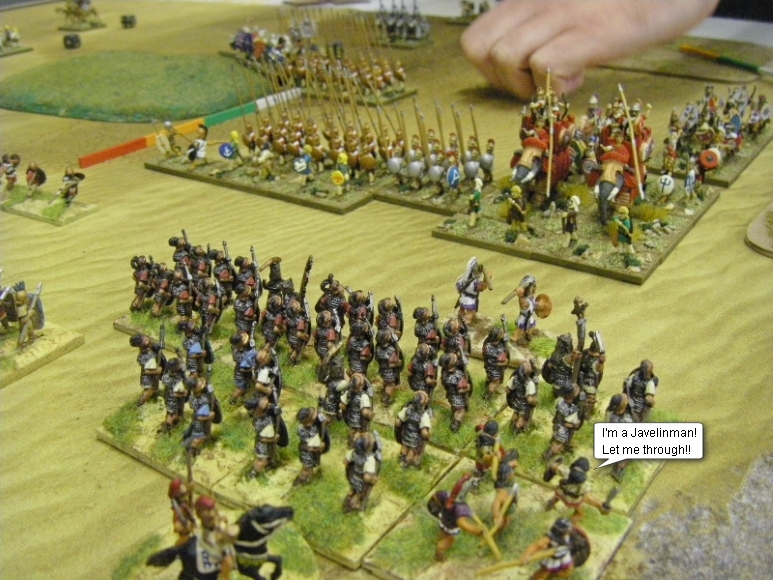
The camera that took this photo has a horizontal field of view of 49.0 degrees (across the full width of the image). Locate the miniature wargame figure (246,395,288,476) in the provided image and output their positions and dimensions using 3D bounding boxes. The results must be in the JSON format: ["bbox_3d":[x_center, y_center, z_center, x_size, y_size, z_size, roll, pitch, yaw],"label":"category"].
[{"bbox_3d":[-0.026,0.032,0.188,0.008,0.019,0.010,20,35,36],"label":"miniature wargame figure"}]

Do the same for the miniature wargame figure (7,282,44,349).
[{"bbox_3d":[-0.103,0.007,0.242,0.009,0.020,0.009,20,35,36],"label":"miniature wargame figure"}]

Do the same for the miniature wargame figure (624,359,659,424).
[{"bbox_3d":[0.060,0.025,0.200,0.009,0.019,0.007,8,29,20],"label":"miniature wargame figure"}]

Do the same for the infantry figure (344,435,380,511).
[{"bbox_3d":[-0.005,0.037,0.176,0.008,0.018,0.008,16,33,32],"label":"infantry figure"}]

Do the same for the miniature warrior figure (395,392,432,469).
[{"bbox_3d":[0.006,0.031,0.191,0.009,0.019,0.007,5,28,13],"label":"miniature warrior figure"}]

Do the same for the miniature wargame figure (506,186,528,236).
[{"bbox_3d":[0.048,-0.030,0.312,0.008,0.018,0.006,14,31,29],"label":"miniature wargame figure"}]

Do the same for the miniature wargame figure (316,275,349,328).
[{"bbox_3d":[-0.015,0.005,0.241,0.009,0.021,0.008,17,32,32],"label":"miniature wargame figure"}]

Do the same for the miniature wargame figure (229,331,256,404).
[{"bbox_3d":[-0.037,0.020,0.217,0.008,0.020,0.009,17,32,33],"label":"miniature wargame figure"}]

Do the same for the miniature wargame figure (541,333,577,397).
[{"bbox_3d":[0.041,0.019,0.204,0.009,0.019,0.009,13,31,27],"label":"miniature wargame figure"}]

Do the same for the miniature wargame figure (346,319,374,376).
[{"bbox_3d":[-0.006,0.016,0.221,0.008,0.020,0.008,17,32,32],"label":"miniature wargame figure"}]

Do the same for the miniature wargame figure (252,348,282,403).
[{"bbox_3d":[-0.029,0.023,0.211,0.009,0.018,0.008,17,33,33],"label":"miniature wargame figure"}]

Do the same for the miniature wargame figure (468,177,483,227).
[{"bbox_3d":[0.034,-0.033,0.320,0.006,0.018,0.006,-19,31,-31],"label":"miniature wargame figure"}]

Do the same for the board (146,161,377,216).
[{"bbox_3d":[-0.060,-0.049,0.381,0.120,0.003,0.021,16,32,32],"label":"board"}]

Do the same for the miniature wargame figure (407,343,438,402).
[{"bbox_3d":[0.009,0.022,0.208,0.008,0.020,0.009,17,32,33],"label":"miniature wargame figure"}]

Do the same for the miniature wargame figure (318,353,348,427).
[{"bbox_3d":[-0.013,0.023,0.206,0.008,0.020,0.008,17,32,32],"label":"miniature wargame figure"}]

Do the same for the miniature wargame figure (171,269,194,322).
[{"bbox_3d":[-0.060,0.002,0.249,0.007,0.018,0.007,16,33,32],"label":"miniature wargame figure"}]

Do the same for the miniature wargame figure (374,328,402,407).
[{"bbox_3d":[0.001,0.019,0.213,0.006,0.020,0.006,18,33,35],"label":"miniature wargame figure"}]

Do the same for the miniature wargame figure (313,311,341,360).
[{"bbox_3d":[-0.016,0.014,0.229,0.008,0.018,0.007,10,29,22],"label":"miniature wargame figure"}]

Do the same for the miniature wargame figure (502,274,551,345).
[{"bbox_3d":[0.040,0.005,0.241,0.011,0.019,0.009,-15,29,-25],"label":"miniature wargame figure"}]

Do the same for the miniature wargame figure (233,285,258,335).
[{"bbox_3d":[-0.040,0.007,0.241,0.008,0.020,0.008,17,32,32],"label":"miniature wargame figure"}]

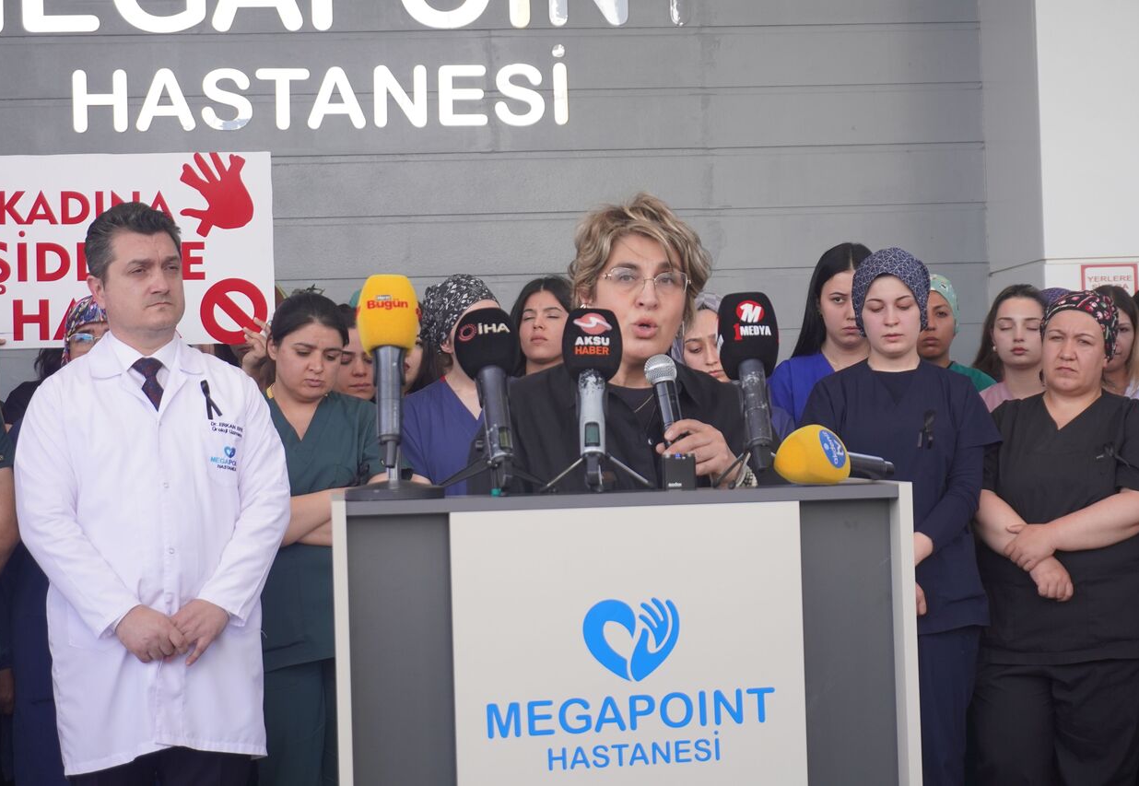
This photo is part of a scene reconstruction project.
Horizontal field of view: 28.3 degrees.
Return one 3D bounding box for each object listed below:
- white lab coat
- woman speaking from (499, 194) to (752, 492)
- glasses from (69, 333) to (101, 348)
[{"bbox_3d":[-0.825,0.314,4.470,0.530,0.870,0.340,-1,-2,-22],"label":"white lab coat"},{"bbox_3d":[0.114,0.509,3.473,0.500,1.630,0.380,-1,-2,-9],"label":"woman speaking"},{"bbox_3d":[-1.083,-0.125,5.168,0.138,0.040,0.140,-1,2,-14],"label":"glasses"}]

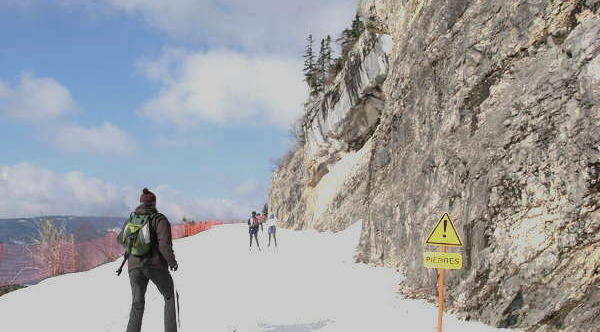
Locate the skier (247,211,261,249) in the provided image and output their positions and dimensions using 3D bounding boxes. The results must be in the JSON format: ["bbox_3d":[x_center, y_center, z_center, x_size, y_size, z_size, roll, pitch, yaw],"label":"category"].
[{"bbox_3d":[-2.244,3.099,32.000,0.600,1.740,0.580,0,-5,-2],"label":"skier"}]

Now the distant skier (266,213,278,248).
[{"bbox_3d":[-1.336,3.119,32.000,0.560,1.660,0.550,0,-5,-2],"label":"distant skier"}]

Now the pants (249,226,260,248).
[{"bbox_3d":[-2.210,3.425,32.000,0.520,1.050,0.450,0,-5,-2],"label":"pants"}]

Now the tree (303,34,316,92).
[{"bbox_3d":[0.865,-9.428,60.000,1.400,5.300,1.400,0,-5,0],"label":"tree"}]

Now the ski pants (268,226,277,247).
[{"bbox_3d":[-1.336,3.425,32.000,0.420,1.030,0.380,0,-5,-2],"label":"ski pants"}]

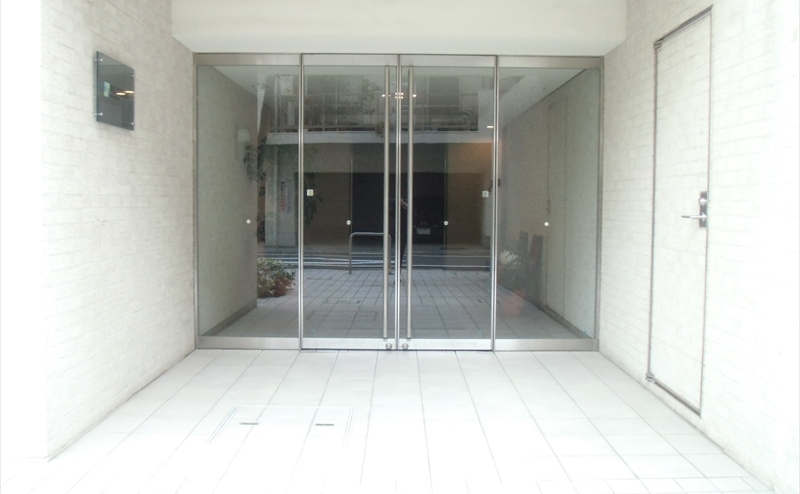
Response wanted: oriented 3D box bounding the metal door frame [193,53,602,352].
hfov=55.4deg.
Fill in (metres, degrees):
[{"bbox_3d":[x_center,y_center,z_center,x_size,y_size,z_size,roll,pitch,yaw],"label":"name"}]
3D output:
[{"bbox_3d":[-0.015,-0.325,5.894,3.140,2.280,0.120,0,4,0],"label":"metal door frame"}]

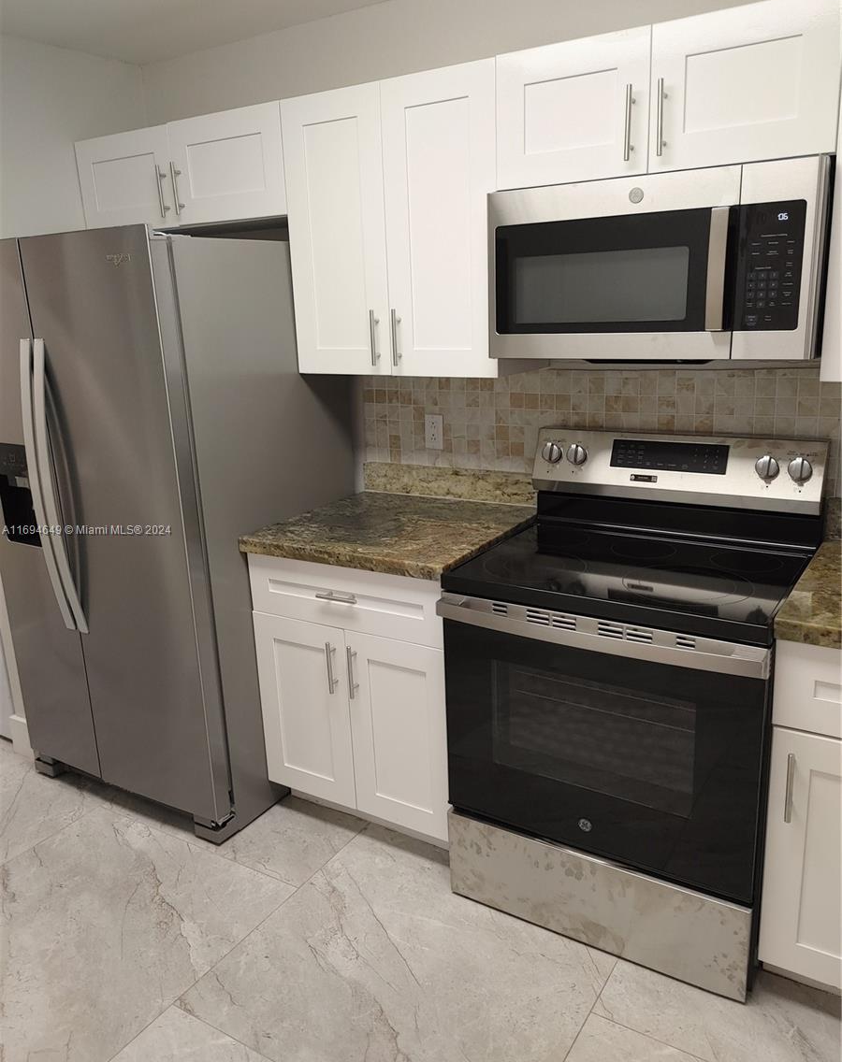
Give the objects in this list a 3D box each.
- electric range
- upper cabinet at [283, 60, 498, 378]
[{"bbox_3d":[0.545,0.382,2.182,0.759,1.192,0.680,7,18,31],"label":"electric range"},{"bbox_3d":[-0.009,-0.844,2.420,0.679,0.755,0.328,7,18,31],"label":"upper cabinet"}]

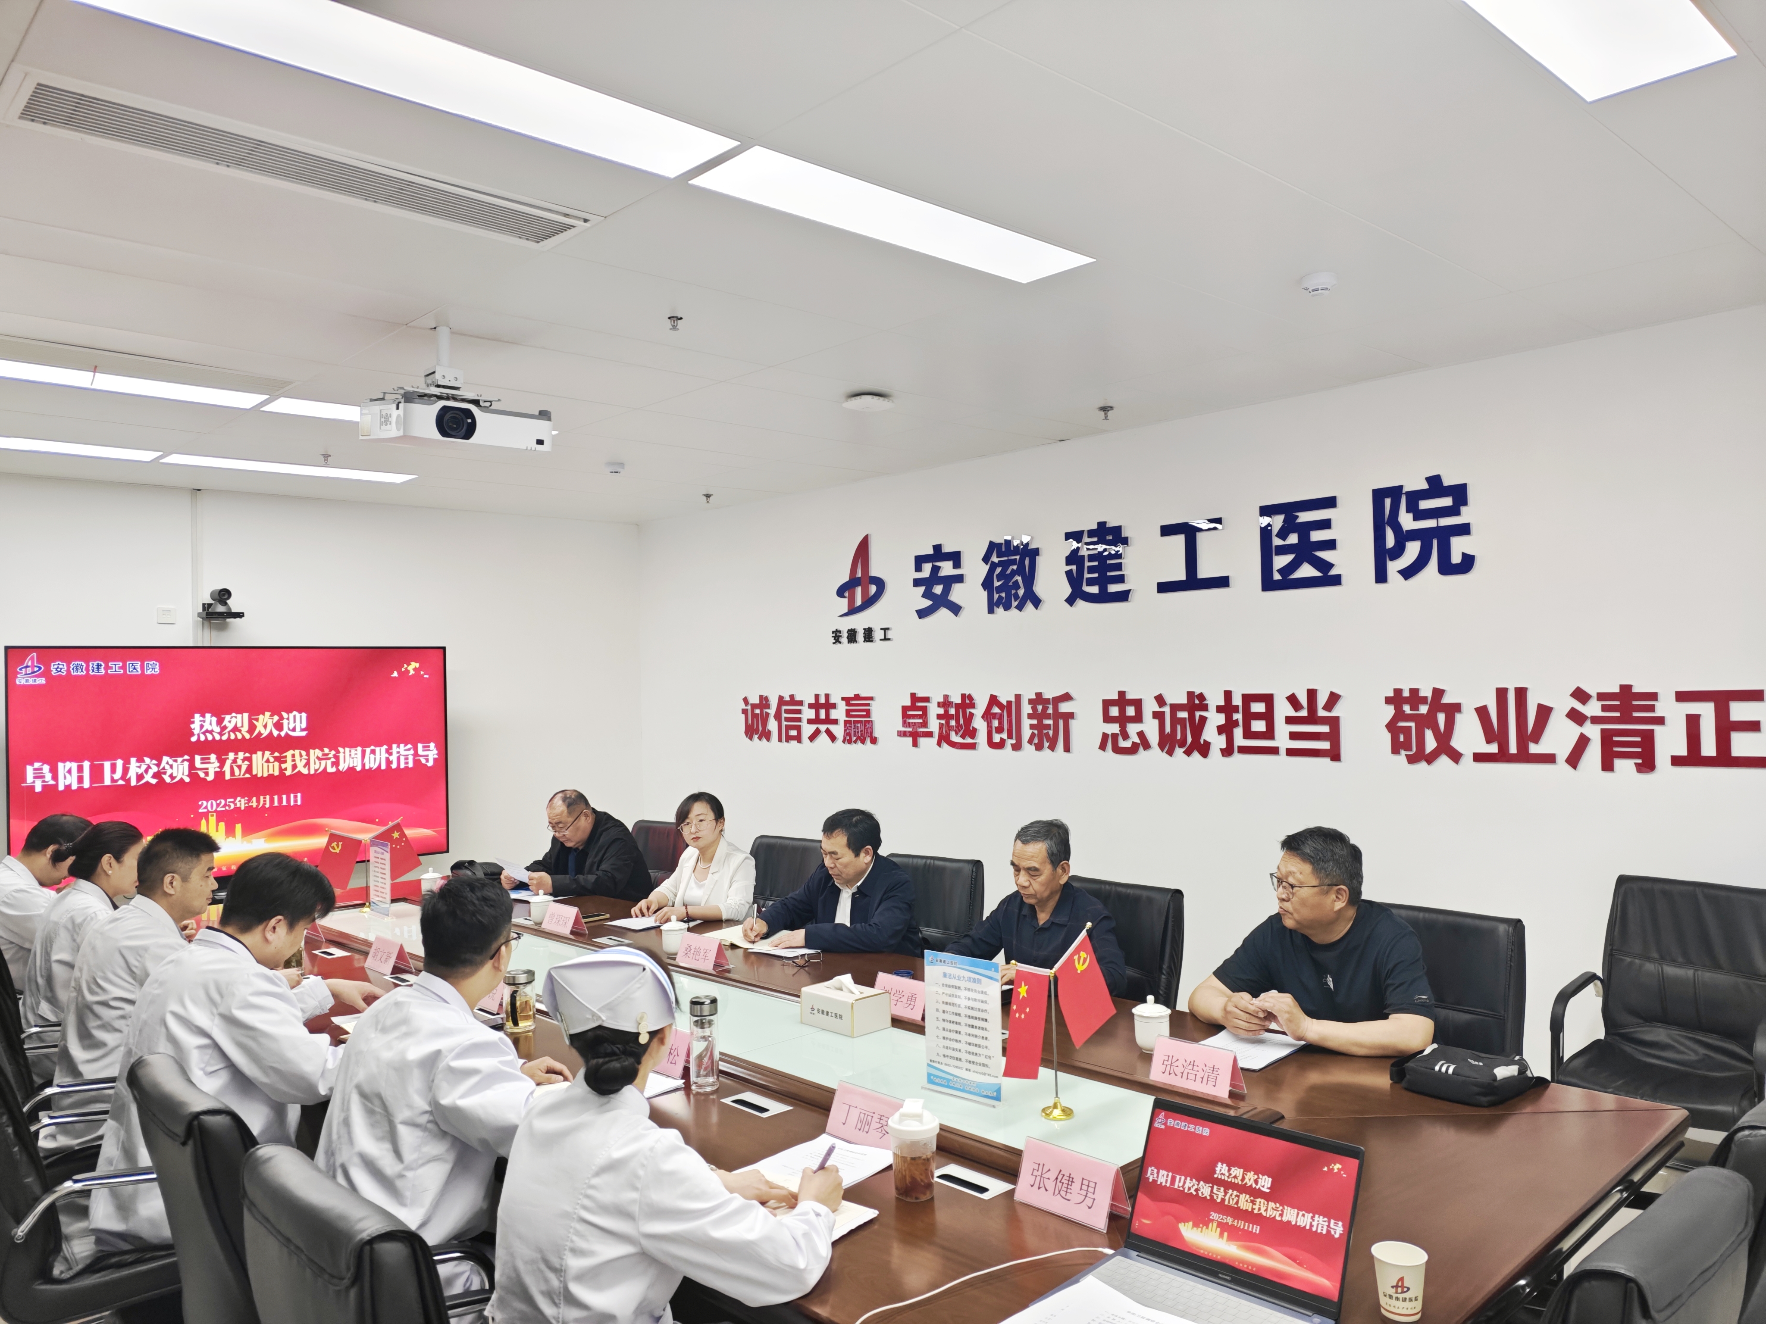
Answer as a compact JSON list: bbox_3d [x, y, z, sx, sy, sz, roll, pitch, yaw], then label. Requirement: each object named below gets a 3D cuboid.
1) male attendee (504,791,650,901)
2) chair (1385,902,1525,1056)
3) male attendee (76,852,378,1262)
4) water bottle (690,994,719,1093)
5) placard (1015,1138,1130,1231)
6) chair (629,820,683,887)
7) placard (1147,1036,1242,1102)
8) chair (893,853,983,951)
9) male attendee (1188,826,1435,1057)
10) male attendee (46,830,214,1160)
[{"bbox_3d":[-1.487,1.200,5.916,0.750,1.200,0.580,-1,-1,-43],"label":"male attendee"},{"bbox_3d":[1.378,1.218,3.324,0.620,0.980,0.570,-1,-1,-43],"label":"chair"},{"bbox_3d":[-1.594,1.129,3.061,0.620,1.240,0.860,-2,-1,41],"label":"male attendee"},{"bbox_3d":[-0.425,0.906,2.905,0.066,0.212,0.066,-1,0,0],"label":"water bottle"},{"bbox_3d":[0.342,0.935,2.206,0.080,0.103,0.200,-1,-1,-41],"label":"placard"},{"bbox_3d":[-1.351,1.319,6.109,0.620,0.970,0.570,-1,-1,-43],"label":"chair"},{"bbox_3d":[0.708,0.910,2.768,0.068,0.095,0.198,-1,-1,-43],"label":"placard"},{"bbox_3d":[0.049,1.248,4.659,0.620,0.965,0.560,-1,-1,-43],"label":"chair"},{"bbox_3d":[1.105,1.051,3.074,0.720,1.255,0.590,-1,-1,-43],"label":"male attendee"},{"bbox_3d":[-2.110,1.162,3.714,0.760,1.300,0.520,-1,-1,-44],"label":"male attendee"}]

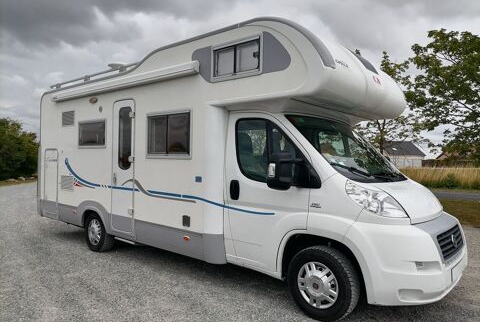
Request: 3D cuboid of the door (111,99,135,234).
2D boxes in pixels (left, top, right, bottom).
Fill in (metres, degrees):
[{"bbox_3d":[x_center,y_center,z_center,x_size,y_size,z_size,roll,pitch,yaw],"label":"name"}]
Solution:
[{"bbox_3d":[-1.618,0.078,5.043,0.537,1.798,0.060,1,0,40],"label":"door"}]

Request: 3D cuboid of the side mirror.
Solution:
[{"bbox_3d":[0.401,0.091,3.313,0.150,0.340,0.340,1,0,40],"label":"side mirror"}]

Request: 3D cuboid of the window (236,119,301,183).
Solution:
[{"bbox_3d":[0.289,-0.108,3.685,0.940,0.670,0.090,1,0,40],"label":"window"}]

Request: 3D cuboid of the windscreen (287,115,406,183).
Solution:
[{"bbox_3d":[1.255,-0.127,4.099,1.690,1.020,0.180,1,-45,-50],"label":"windscreen"}]

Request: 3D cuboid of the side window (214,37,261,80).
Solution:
[{"bbox_3d":[-0.032,-1.047,3.715,0.684,0.359,0.060,1,0,40],"label":"side window"}]

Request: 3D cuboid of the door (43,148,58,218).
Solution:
[{"bbox_3d":[-3.408,0.398,6.548,0.547,1.205,0.050,1,0,40],"label":"door"}]

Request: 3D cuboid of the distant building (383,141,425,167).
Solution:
[{"bbox_3d":[34.047,-1.159,76.000,9.000,5.700,7.500,1,0,-16],"label":"distant building"}]

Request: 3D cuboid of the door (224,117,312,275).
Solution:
[{"bbox_3d":[0.267,0.292,3.686,1.060,1.630,0.160,1,0,40],"label":"door"}]

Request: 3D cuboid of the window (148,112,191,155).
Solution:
[{"bbox_3d":[-0.867,-0.309,4.412,0.847,0.571,0.060,1,0,40],"label":"window"}]

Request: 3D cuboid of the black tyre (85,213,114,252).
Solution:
[{"bbox_3d":[-2.210,1.095,5.751,0.670,0.670,0.215,1,0,40],"label":"black tyre"}]

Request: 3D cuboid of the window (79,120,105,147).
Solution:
[{"bbox_3d":[-2.288,-0.405,5.614,0.856,0.426,0.060,1,0,40],"label":"window"}]

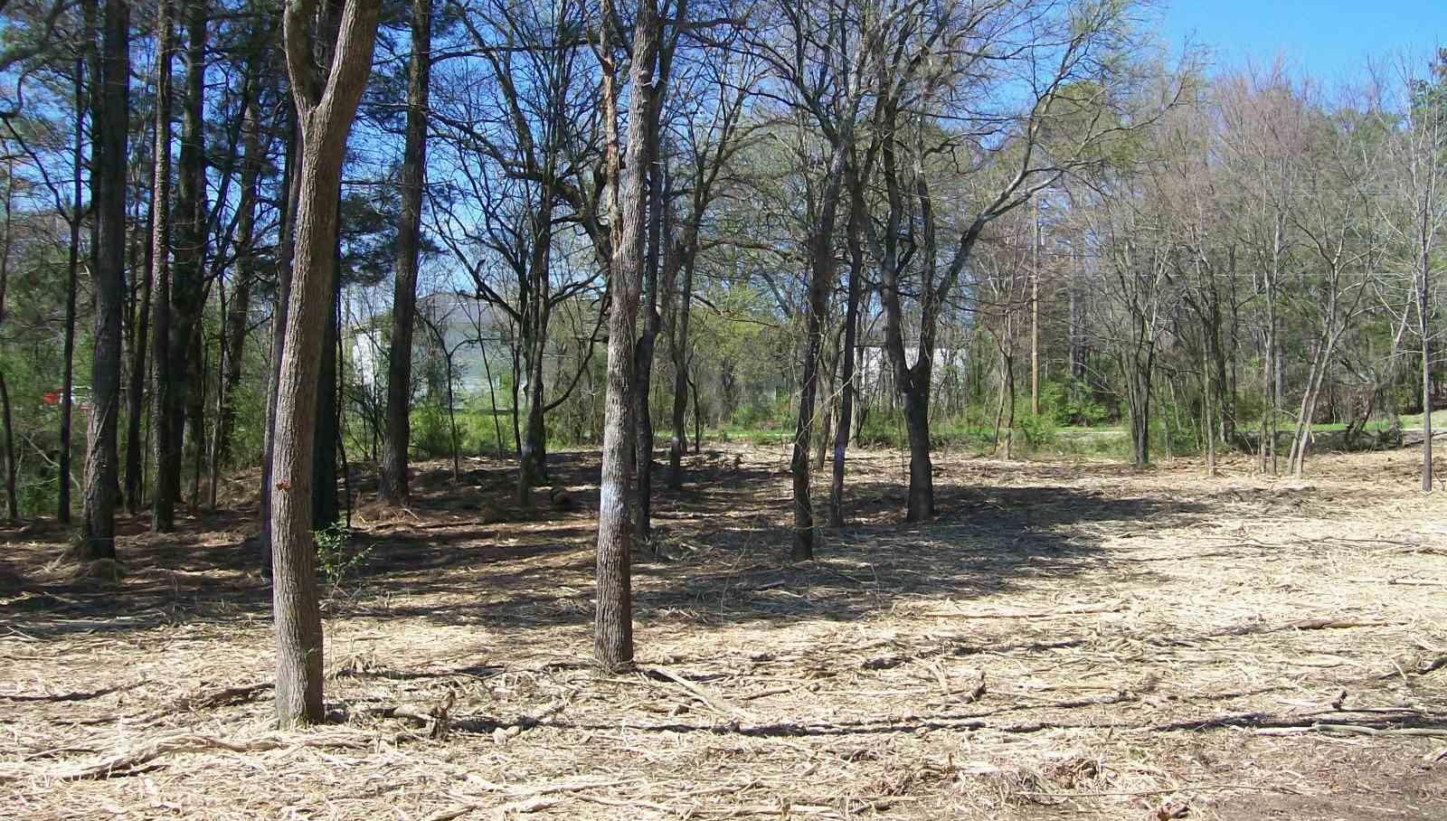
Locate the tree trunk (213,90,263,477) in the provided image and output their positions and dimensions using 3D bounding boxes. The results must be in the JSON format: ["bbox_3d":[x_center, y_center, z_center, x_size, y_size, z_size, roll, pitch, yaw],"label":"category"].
[{"bbox_3d":[-7.944,-2.071,24.708,0.500,6.367,0.420,3,1,0],"label":"tree trunk"}]

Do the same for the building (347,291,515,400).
[{"bbox_3d":[-15.738,-3.296,82.000,9.000,6.600,8.000,0,1,-30],"label":"building"}]

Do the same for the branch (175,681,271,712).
[{"bbox_3d":[-2.545,1.442,7.739,0.120,0.090,0.584,1,1,35],"label":"branch"}]

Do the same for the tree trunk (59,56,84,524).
[{"bbox_3d":[-7.664,-1.411,17.755,0.147,5.506,0.147,2,1,0],"label":"tree trunk"}]

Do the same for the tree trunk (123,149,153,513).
[{"bbox_3d":[-7.500,-1.020,19.383,0.175,4.682,0.175,4,1,0],"label":"tree trunk"}]

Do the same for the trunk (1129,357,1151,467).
[{"bbox_3d":[7.764,0.053,28.011,0.360,1.979,0.320,-1,1,0],"label":"trunk"}]

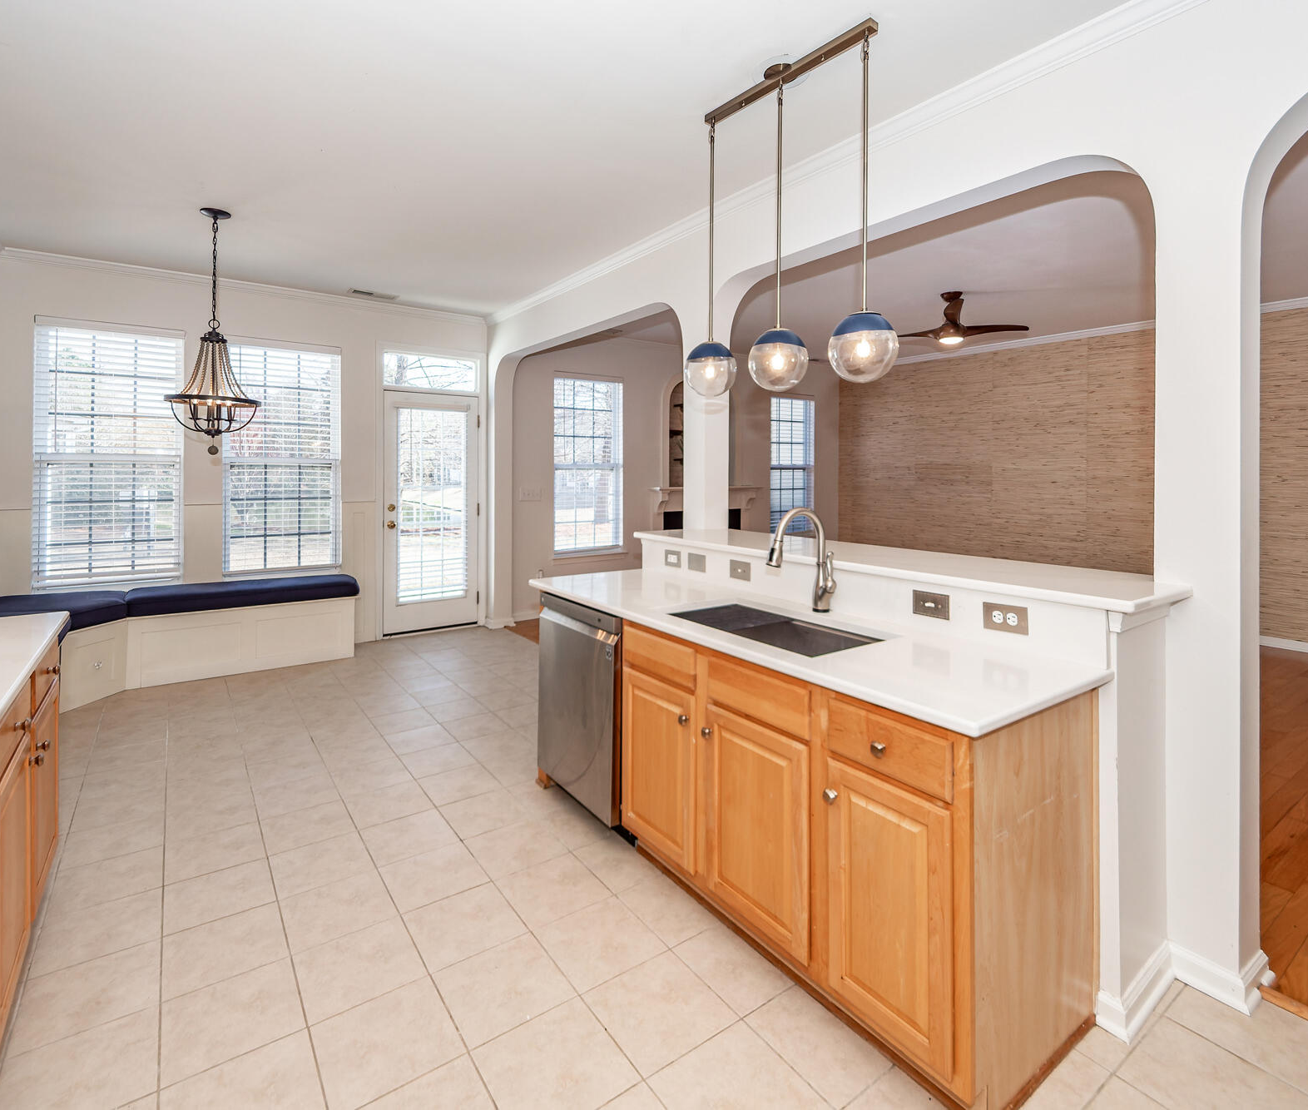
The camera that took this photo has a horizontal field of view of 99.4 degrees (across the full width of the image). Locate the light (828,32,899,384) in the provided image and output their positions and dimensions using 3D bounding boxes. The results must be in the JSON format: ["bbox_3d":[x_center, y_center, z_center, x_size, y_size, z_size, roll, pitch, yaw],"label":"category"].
[{"bbox_3d":[0.672,-1.115,1.781,0.215,1.110,0.215,0,5,0],"label":"light"}]

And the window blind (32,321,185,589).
[{"bbox_3d":[-4.006,-0.731,4.076,0.850,1.860,0.070,-3,5,-33],"label":"window blind"}]

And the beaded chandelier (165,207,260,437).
[{"bbox_3d":[-2.573,-1.329,3.230,0.510,1.360,0.510,0,5,0],"label":"beaded chandelier"}]

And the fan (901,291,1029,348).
[{"bbox_3d":[2.478,-1.958,4.629,1.250,0.450,1.250,0,5,0],"label":"fan"}]

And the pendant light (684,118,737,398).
[{"bbox_3d":[0.234,-1.203,2.271,0.215,1.100,0.215,0,5,0],"label":"pendant light"}]

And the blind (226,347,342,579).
[{"bbox_3d":[-3.086,-0.811,4.613,0.850,1.850,0.070,-3,5,-33],"label":"blind"}]

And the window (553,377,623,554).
[{"bbox_3d":[-0.707,-0.959,5.974,0.830,1.830,0.110,-3,5,-33],"label":"window"}]

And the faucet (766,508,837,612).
[{"bbox_3d":[0.557,0.019,2.085,0.240,0.390,0.100,-3,6,-36],"label":"faucet"}]

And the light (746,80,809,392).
[{"bbox_3d":[0.453,-1.166,2.026,0.215,1.110,0.215,0,5,0],"label":"light"}]

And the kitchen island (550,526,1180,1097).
[{"bbox_3d":[0.553,0.606,2.263,1.100,1.150,2.150,-3,6,-38],"label":"kitchen island"}]

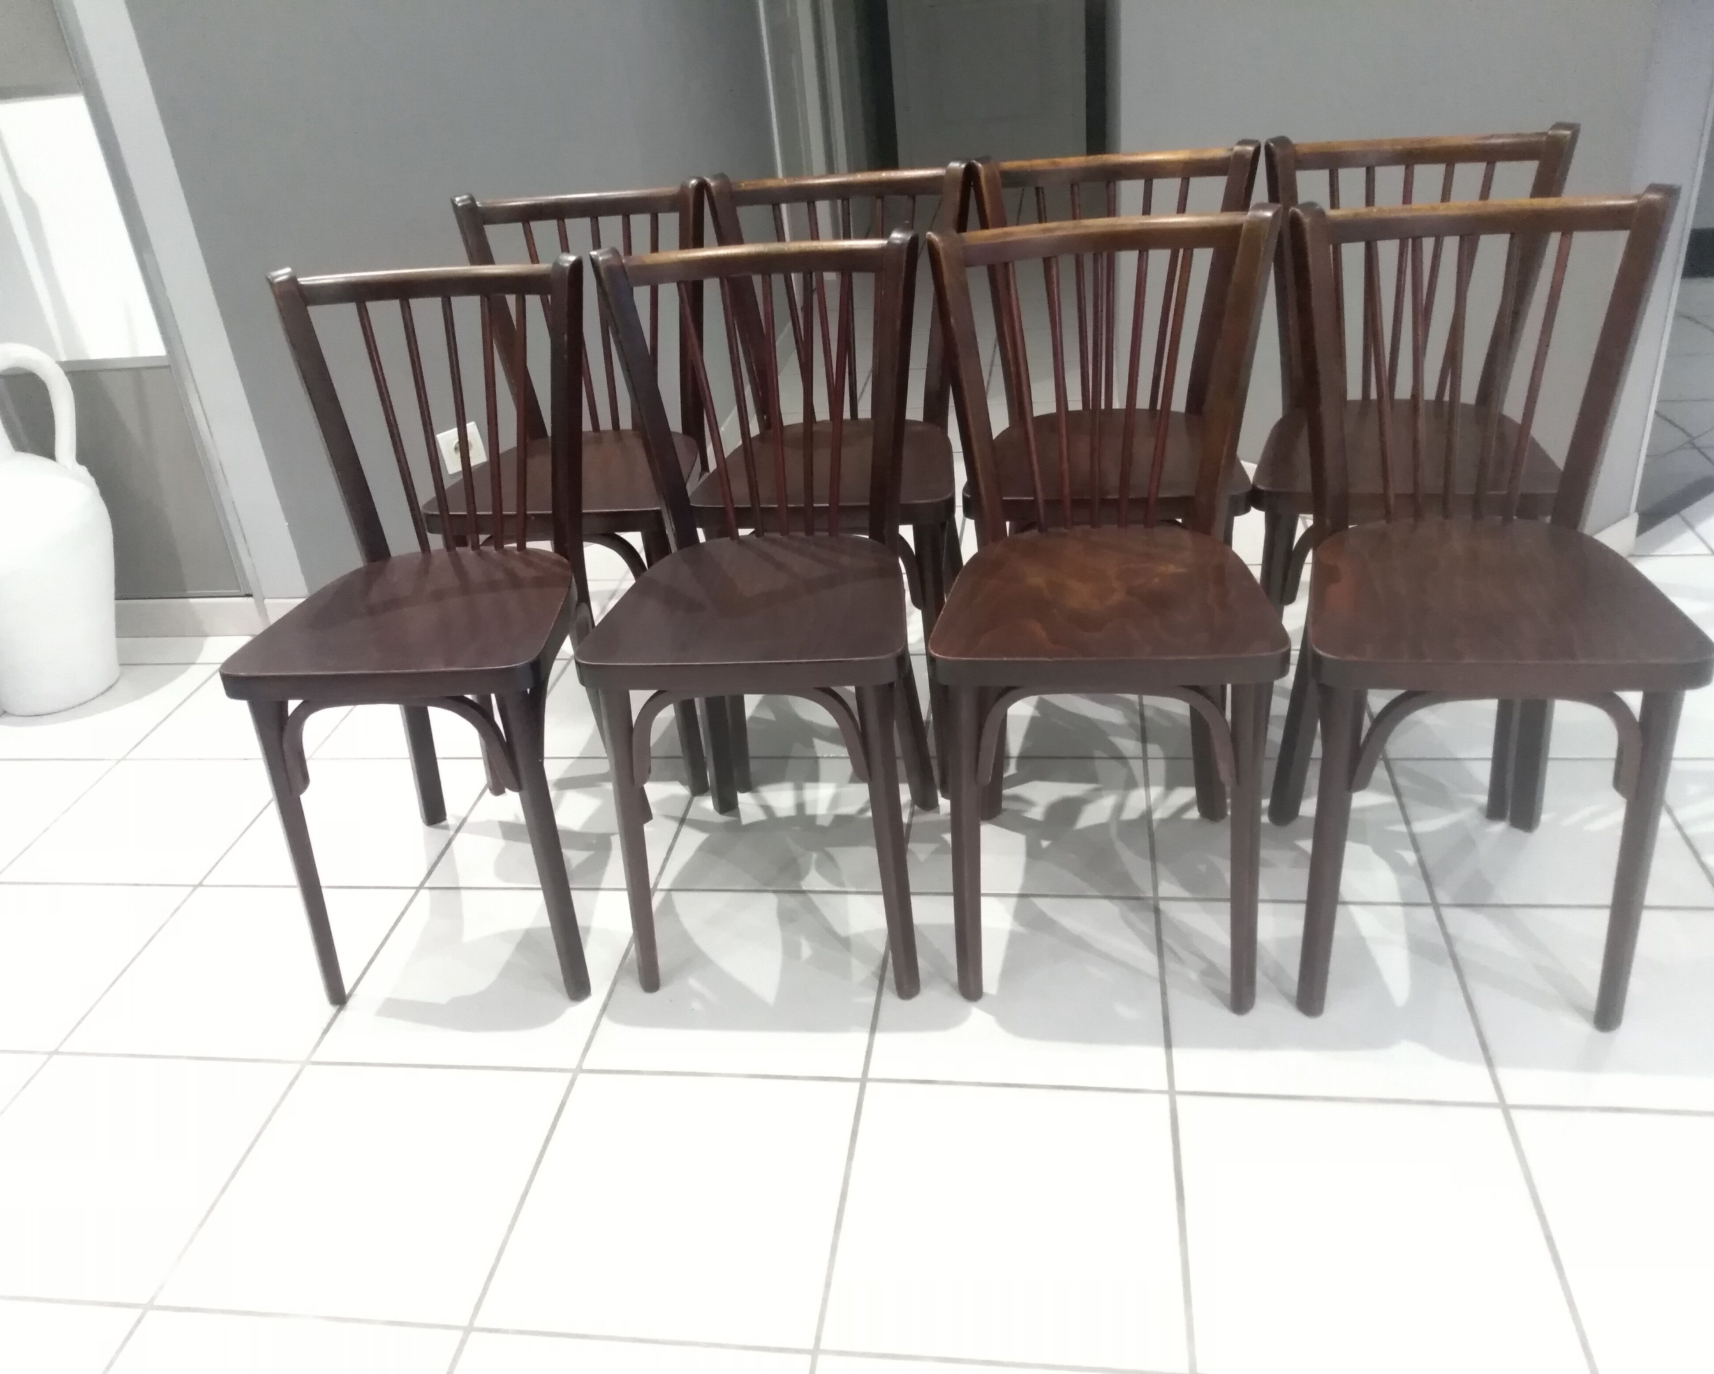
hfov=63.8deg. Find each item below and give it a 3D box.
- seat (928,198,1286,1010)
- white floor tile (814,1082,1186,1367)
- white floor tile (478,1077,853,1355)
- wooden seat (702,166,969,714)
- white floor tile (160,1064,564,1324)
[{"bbox_3d":[0.282,-0.077,1.569,0.390,0.810,0.430,-1,30,9],"label":"seat"},{"bbox_3d":[0.153,0.524,1.364,0.331,0.010,0.327,-1,30,9],"label":"white floor tile"},{"bbox_3d":[-0.178,0.527,1.417,0.331,0.010,0.327,-1,30,9],"label":"white floor tile"},{"bbox_3d":[-0.022,-0.300,2.016,0.390,0.810,0.430,1,30,11],"label":"wooden seat"},{"bbox_3d":[-0.520,0.541,1.501,0.338,0.010,0.335,-1,30,9],"label":"white floor tile"}]

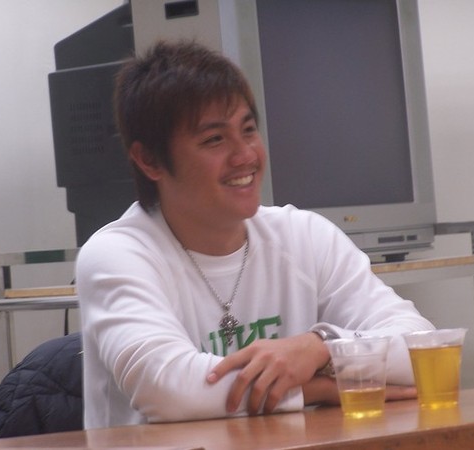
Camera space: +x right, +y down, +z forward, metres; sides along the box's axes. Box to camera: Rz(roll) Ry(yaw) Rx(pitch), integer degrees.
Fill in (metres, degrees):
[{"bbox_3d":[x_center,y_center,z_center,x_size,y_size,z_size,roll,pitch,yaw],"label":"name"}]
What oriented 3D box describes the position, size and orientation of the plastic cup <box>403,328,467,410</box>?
[{"bbox_3d":[0.276,0.199,4.040,0.089,0.104,0.089,-4,1,0],"label":"plastic cup"}]

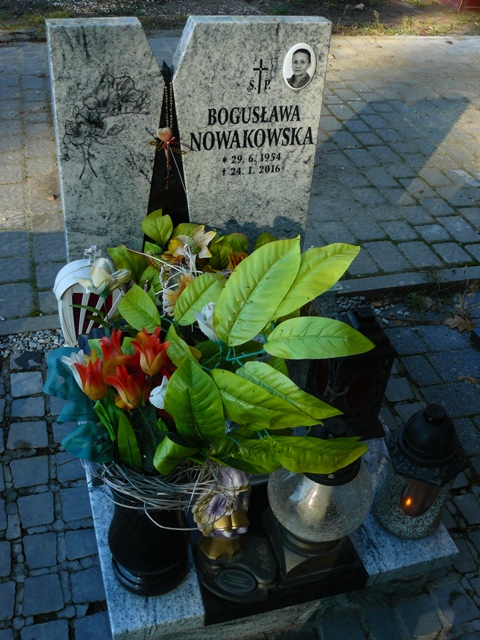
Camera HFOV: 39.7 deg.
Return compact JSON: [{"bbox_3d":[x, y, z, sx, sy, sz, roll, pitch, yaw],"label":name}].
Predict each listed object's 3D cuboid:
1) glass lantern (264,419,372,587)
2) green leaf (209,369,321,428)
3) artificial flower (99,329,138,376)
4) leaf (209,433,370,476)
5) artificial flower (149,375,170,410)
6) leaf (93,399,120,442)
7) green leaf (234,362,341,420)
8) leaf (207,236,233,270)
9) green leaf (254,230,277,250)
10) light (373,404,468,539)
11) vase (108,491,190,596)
[{"bbox_3d":[0.141,0.297,1.184,0.190,0.365,0.190,-7,39,-15],"label":"glass lantern"},{"bbox_3d":[0.043,0.121,1.030,0.195,0.035,0.085,26,66,9],"label":"green leaf"},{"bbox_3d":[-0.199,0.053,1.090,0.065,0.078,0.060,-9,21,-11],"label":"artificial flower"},{"bbox_3d":[0.082,0.224,1.118,0.255,0.060,0.050,10,9,6],"label":"leaf"},{"bbox_3d":[-0.125,0.114,1.060,0.048,0.060,0.048,-6,21,-7],"label":"artificial flower"},{"bbox_3d":[-0.207,0.157,1.040,0.030,0.080,0.020,-21,25,12],"label":"leaf"},{"bbox_3d":[0.077,0.112,1.060,0.185,0.035,0.075,26,64,3],"label":"green leaf"},{"bbox_3d":[-0.045,-0.153,1.530,0.055,0.080,0.030,2,21,-2],"label":"leaf"},{"bbox_3d":[0.062,-0.185,1.570,0.060,0.065,0.030,4,21,2],"label":"green leaf"},{"bbox_3d":[0.383,0.293,1.381,0.168,0.310,0.163,12,39,9],"label":"light"},{"bbox_3d":[-0.172,0.380,1.241,0.158,0.283,0.158,-7,40,-15],"label":"vase"}]

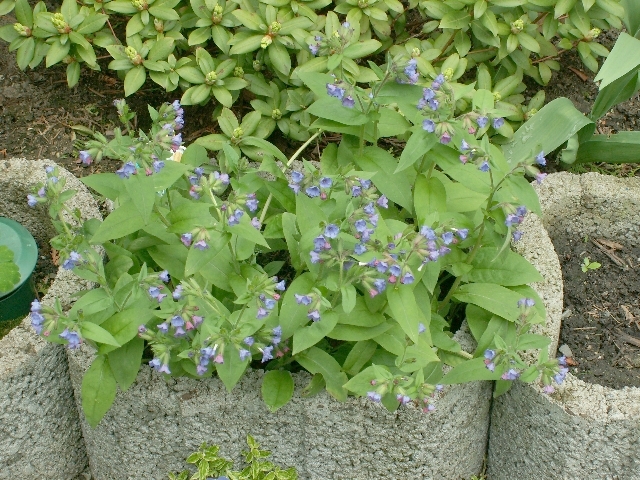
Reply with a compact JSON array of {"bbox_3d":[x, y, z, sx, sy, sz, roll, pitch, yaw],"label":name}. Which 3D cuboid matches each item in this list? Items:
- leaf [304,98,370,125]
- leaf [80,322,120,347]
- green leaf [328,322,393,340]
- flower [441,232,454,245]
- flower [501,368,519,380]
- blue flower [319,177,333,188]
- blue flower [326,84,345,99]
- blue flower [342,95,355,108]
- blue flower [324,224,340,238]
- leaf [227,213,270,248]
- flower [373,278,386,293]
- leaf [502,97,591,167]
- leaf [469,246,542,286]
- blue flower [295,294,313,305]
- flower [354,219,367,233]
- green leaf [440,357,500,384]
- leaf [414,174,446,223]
[{"bbox_3d":[0.022,-0.162,1.470,0.078,0.013,0.041,-5,55,0],"label":"leaf"},{"bbox_3d":[-0.202,0.088,1.069,0.046,0.008,0.018,23,45,20],"label":"leaf"},{"bbox_3d":[0.044,0.097,1.270,0.070,0.012,0.030,-14,53,-7],"label":"green leaf"},{"bbox_3d":[0.138,-0.002,1.260,0.015,0.012,0.013,9,43,14],"label":"flower"},{"bbox_3d":[0.182,0.129,1.120,0.017,0.012,0.014,-8,30,-15],"label":"flower"},{"bbox_3d":[0.006,-0.059,1.185,0.014,0.013,0.013,-3,6,-5],"label":"blue flower"},{"bbox_3d":[0.018,-0.170,1.336,0.021,0.017,0.016,14,30,20],"label":"blue flower"},{"bbox_3d":[0.032,-0.155,1.300,0.014,0.014,0.014,0,29,0],"label":"blue flower"},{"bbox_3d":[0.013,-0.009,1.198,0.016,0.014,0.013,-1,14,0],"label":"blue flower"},{"bbox_3d":[-0.070,-0.007,1.133,0.055,0.010,0.029,35,56,22],"label":"leaf"},{"bbox_3d":[0.061,0.047,1.200,0.014,0.013,0.014,3,51,-3],"label":"flower"},{"bbox_3d":[0.280,-0.129,1.442,0.145,0.029,0.058,-30,56,-25],"label":"leaf"},{"bbox_3d":[0.214,0.031,1.350,0.088,0.014,0.045,4,58,3],"label":"leaf"},{"bbox_3d":[-0.017,0.060,1.170,0.018,0.011,0.014,-3,29,-5],"label":"blue flower"},{"bbox_3d":[0.044,-0.016,1.280,0.014,0.013,0.013,2,42,5],"label":"flower"},{"bbox_3d":[0.158,0.137,1.220,0.064,0.012,0.030,-16,61,-6],"label":"green leaf"},{"bbox_3d":[0.132,-0.050,1.390,0.040,0.016,0.062,-1,73,1],"label":"leaf"}]

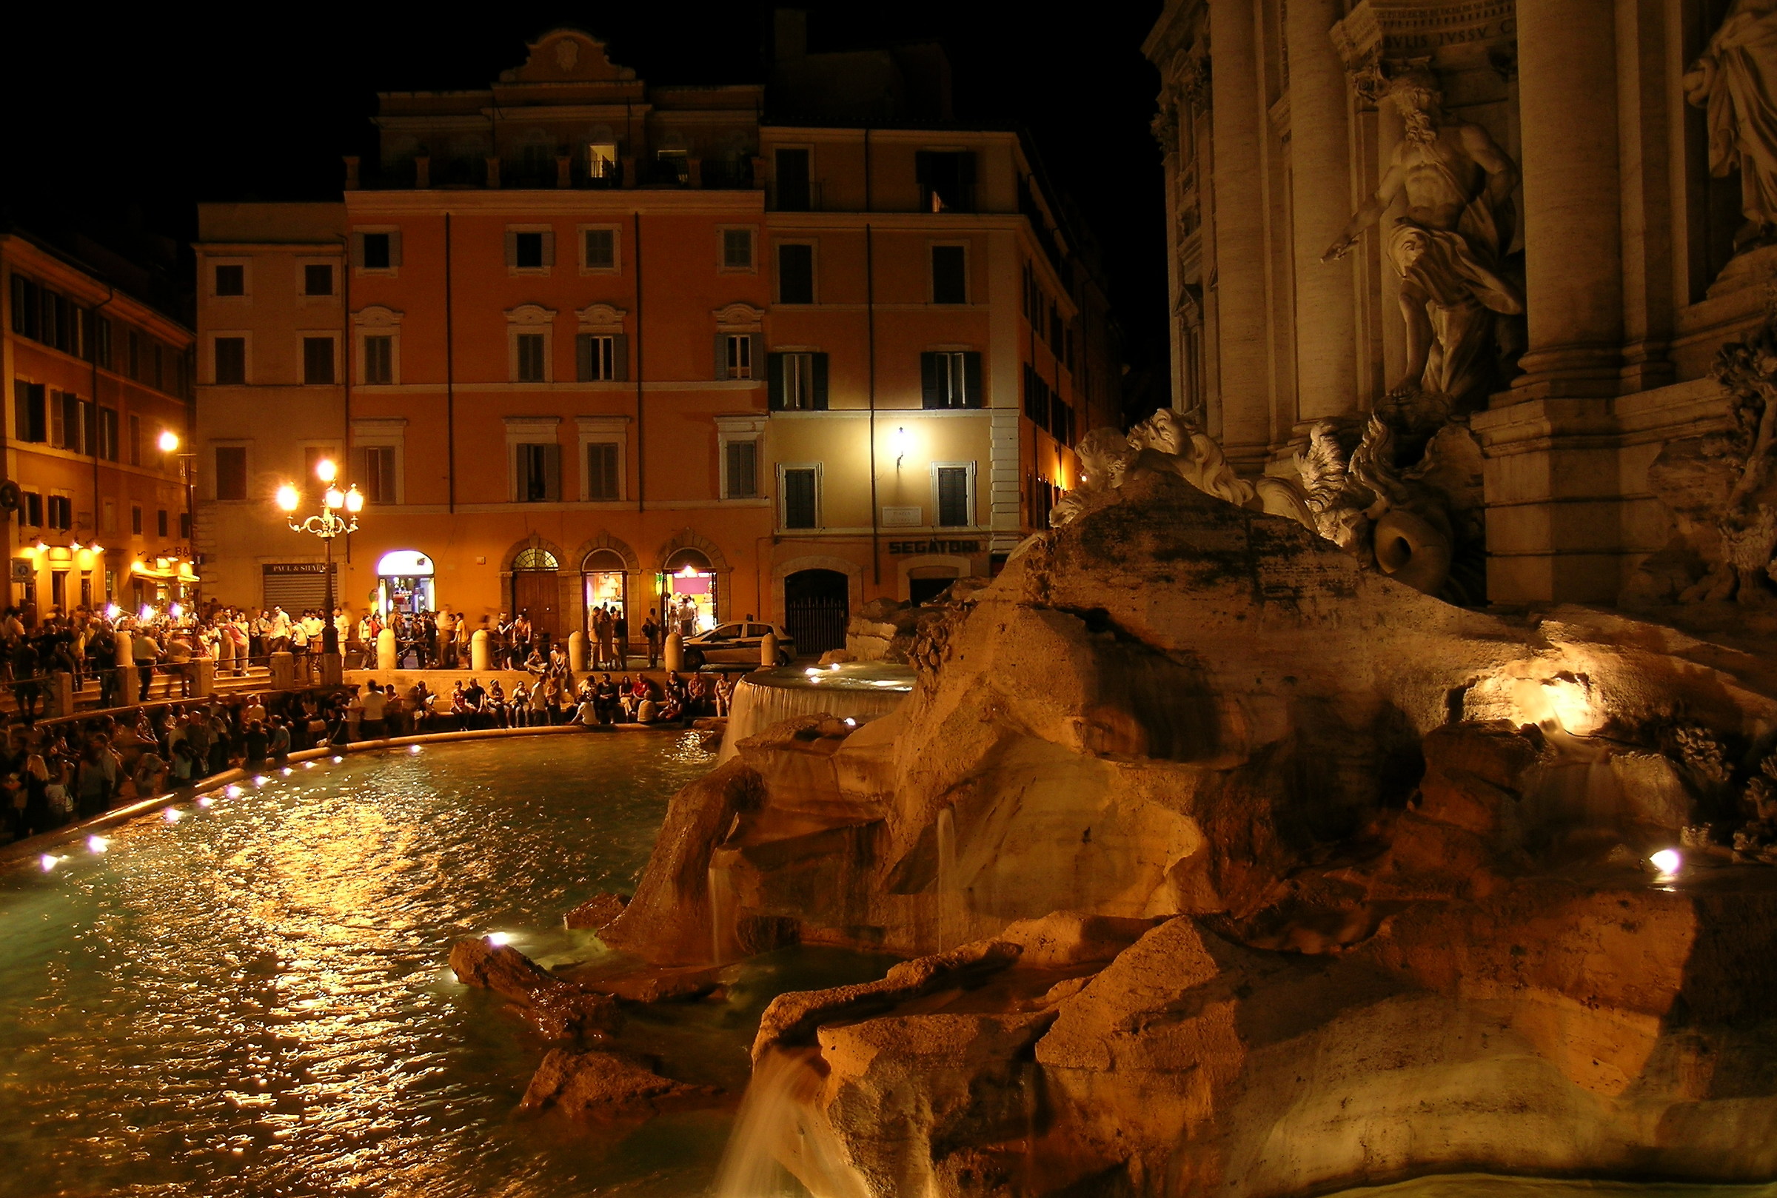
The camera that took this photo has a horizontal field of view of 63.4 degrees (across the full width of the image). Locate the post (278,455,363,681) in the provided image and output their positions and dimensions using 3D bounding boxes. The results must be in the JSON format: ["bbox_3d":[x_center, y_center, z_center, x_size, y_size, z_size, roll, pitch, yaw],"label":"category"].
[{"bbox_3d":[-15.750,-0.780,39.900,2.250,6.200,2.150,-1,0,0],"label":"post"}]

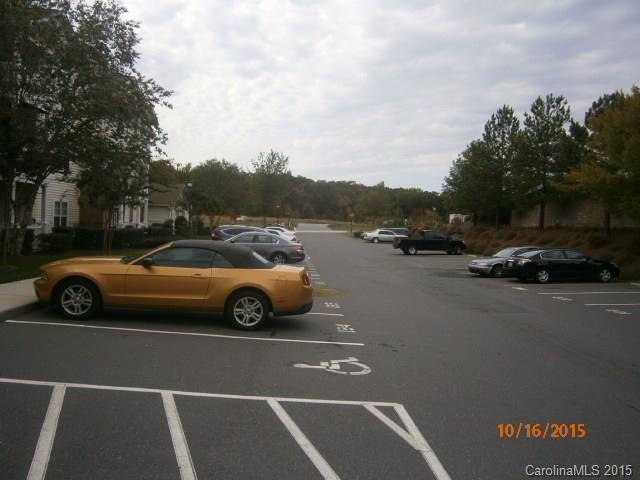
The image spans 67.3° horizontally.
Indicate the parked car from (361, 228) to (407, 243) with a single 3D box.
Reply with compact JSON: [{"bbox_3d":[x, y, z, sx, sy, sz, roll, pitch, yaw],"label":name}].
[{"bbox_3d":[7.000,-0.400,50.500,4.700,1.440,1.800,1,2,-5],"label":"parked car"}]

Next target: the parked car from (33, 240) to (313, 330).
[{"bbox_3d":[-2.530,0.700,8.710,4.780,1.400,1.880,5,1,-6],"label":"parked car"}]

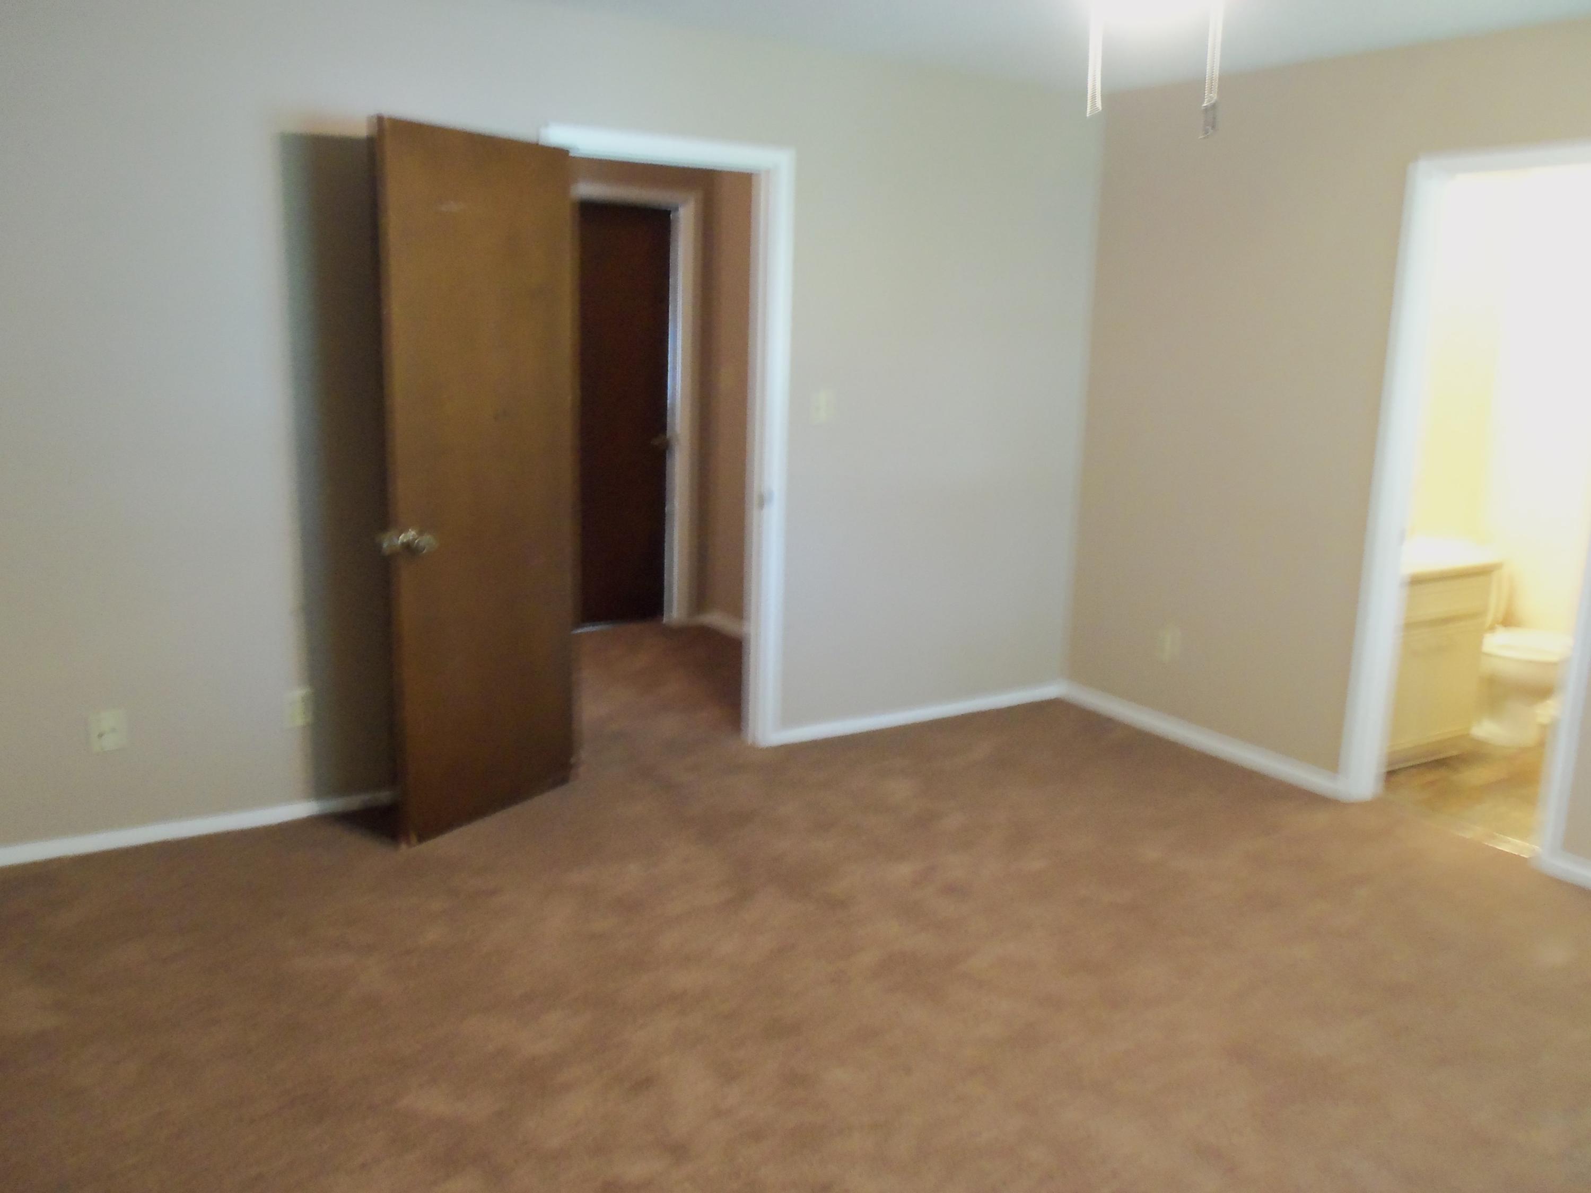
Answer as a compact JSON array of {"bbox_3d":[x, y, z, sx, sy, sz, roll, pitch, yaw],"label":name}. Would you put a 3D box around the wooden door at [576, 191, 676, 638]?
[{"bbox_3d":[-0.967,-0.838,6.213,0.740,2.030,0.045,-6,14,-31],"label":"wooden door"}]

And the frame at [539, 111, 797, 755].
[{"bbox_3d":[-0.446,-0.458,4.404,0.900,2.110,0.140,-5,14,-31],"label":"frame"}]

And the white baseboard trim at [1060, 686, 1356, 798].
[{"bbox_3d":[1.503,0.535,4.954,0.015,0.068,1.386,-5,14,-31],"label":"white baseboard trim"}]

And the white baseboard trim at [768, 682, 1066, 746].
[{"bbox_3d":[0.543,0.464,5.160,1.426,0.068,0.015,-5,14,-31],"label":"white baseboard trim"}]

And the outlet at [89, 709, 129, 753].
[{"bbox_3d":[-1.917,0.378,3.597,0.082,0.120,0.010,-5,14,-31],"label":"outlet"}]

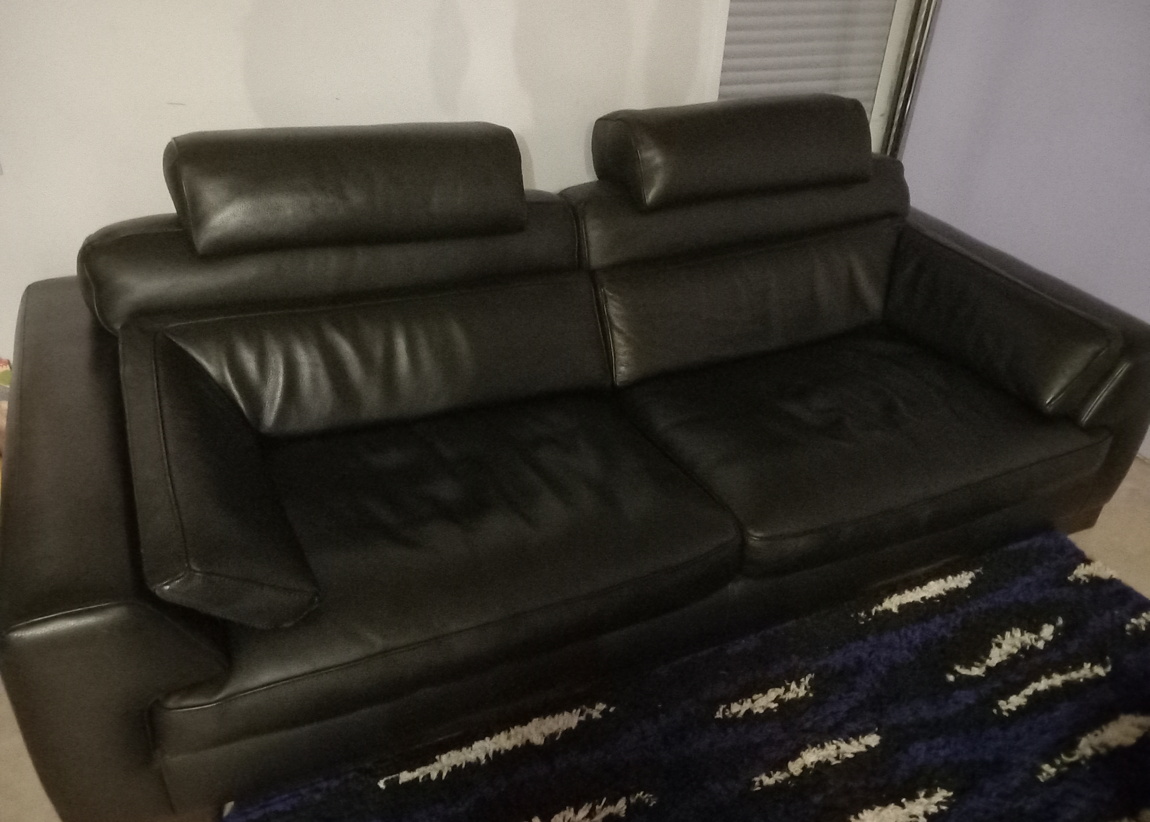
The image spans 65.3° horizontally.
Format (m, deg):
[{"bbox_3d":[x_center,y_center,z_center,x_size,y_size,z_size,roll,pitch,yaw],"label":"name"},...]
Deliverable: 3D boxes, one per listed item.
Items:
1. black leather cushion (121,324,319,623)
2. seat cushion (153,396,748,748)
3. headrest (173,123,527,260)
[{"bbox_3d":[-0.652,0.099,1.607,0.249,0.228,0.711,-11,36,-23],"label":"black leather cushion"},{"bbox_3d":[-0.281,0.223,1.769,1.061,0.142,0.639,-11,36,-23],"label":"seat cushion"},{"bbox_3d":[-0.472,-0.482,1.901,0.690,0.213,0.249,-11,21,-23],"label":"headrest"}]

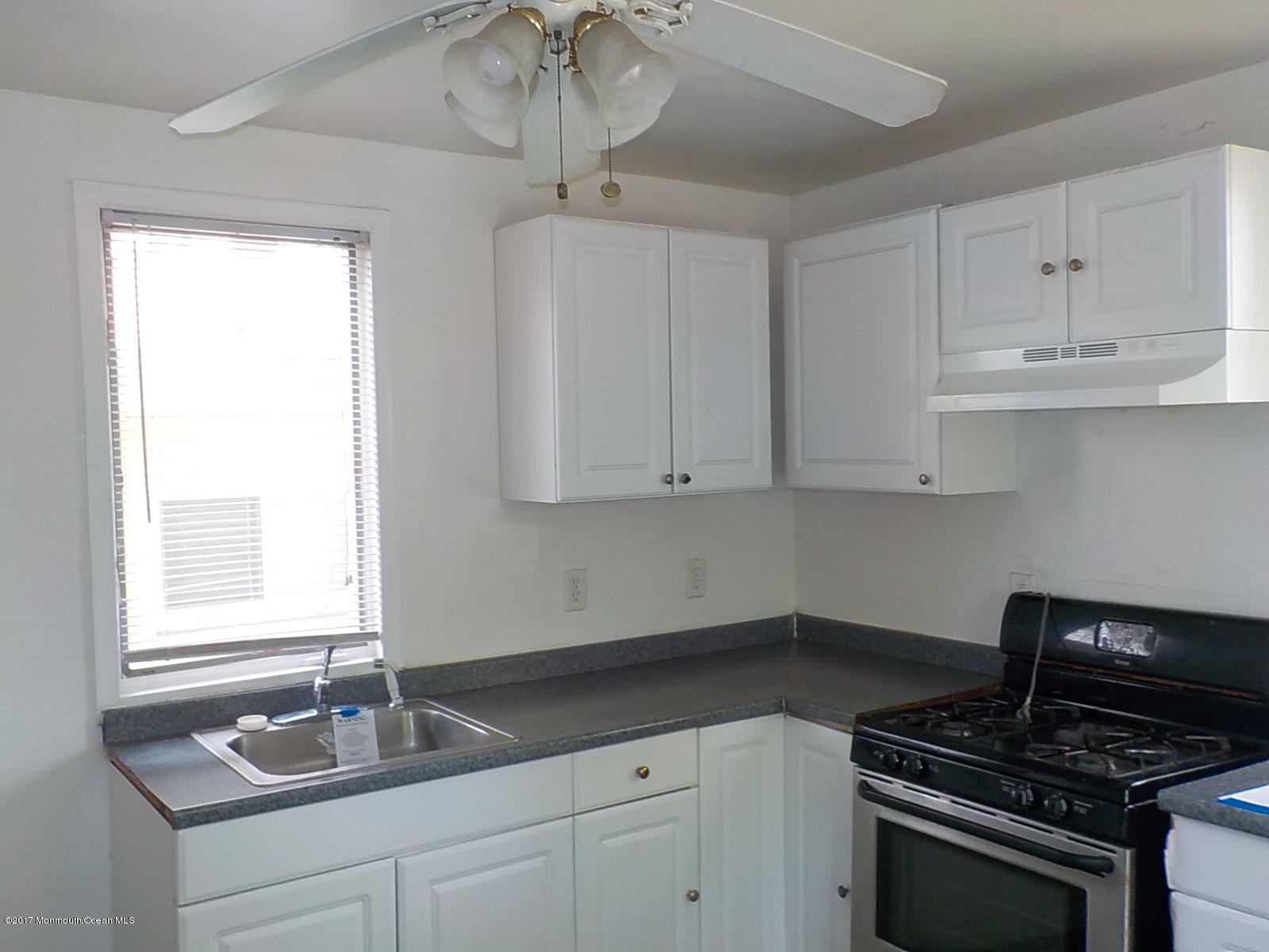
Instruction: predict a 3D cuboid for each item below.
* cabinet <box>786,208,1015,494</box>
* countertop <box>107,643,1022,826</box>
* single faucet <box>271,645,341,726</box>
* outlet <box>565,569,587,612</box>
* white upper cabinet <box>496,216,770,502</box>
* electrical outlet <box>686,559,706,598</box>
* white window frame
[{"bbox_3d":[0.767,-0.339,3.227,0.313,0.762,0.591,-3,3,-35],"label":"cabinet"},{"bbox_3d":[-0.092,0.635,2.876,2.197,0.045,0.893,-2,3,-33],"label":"countertop"},{"bbox_3d":[-0.787,0.535,2.807,0.232,0.183,0.180,-2,2,-25],"label":"single faucet"},{"bbox_3d":[-0.175,0.348,3.343,0.073,0.120,0.010,-2,3,-33],"label":"outlet"},{"bbox_3d":[0.011,-0.328,3.267,0.754,0.768,0.313,-2,3,-33],"label":"white upper cabinet"},{"bbox_3d":[0.206,0.335,3.591,0.073,0.120,0.010,-2,3,-33],"label":"electrical outlet"},{"bbox_3d":[-0.996,-0.082,2.827,0.773,1.255,0.090,-2,3,-33],"label":"white window frame"}]

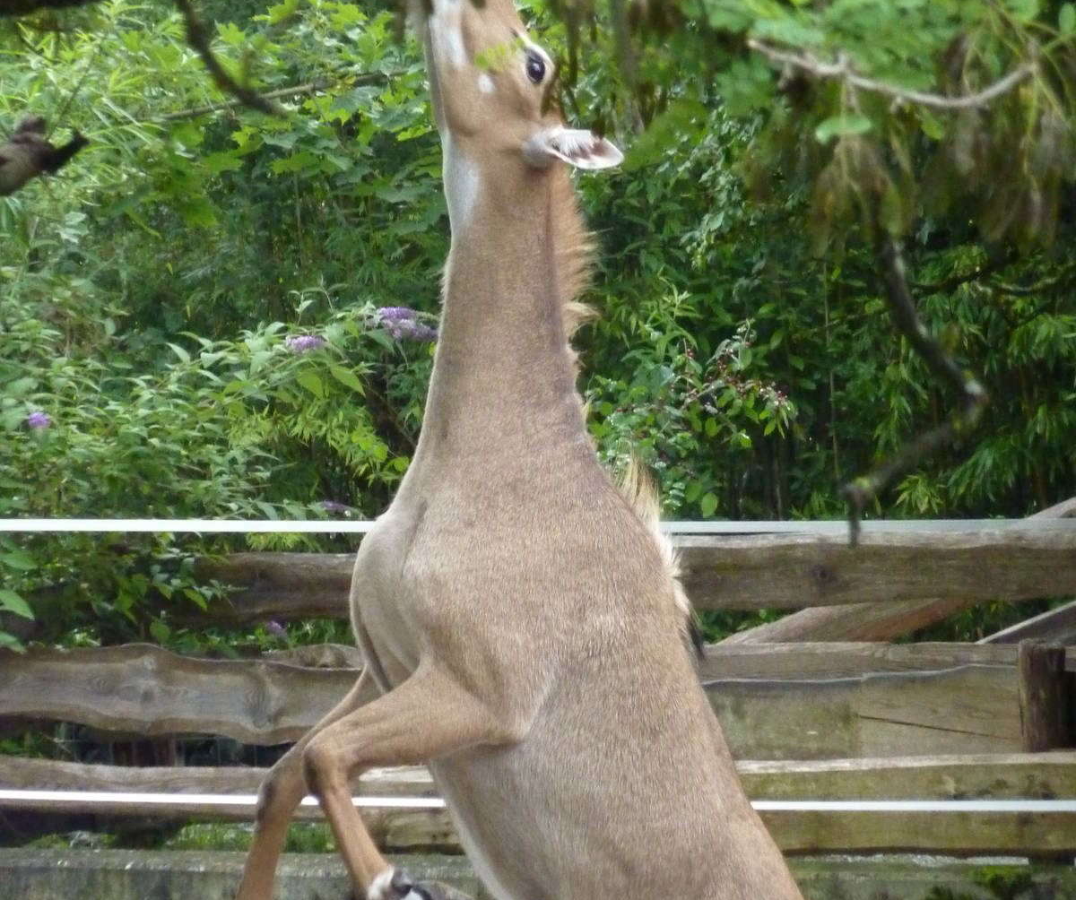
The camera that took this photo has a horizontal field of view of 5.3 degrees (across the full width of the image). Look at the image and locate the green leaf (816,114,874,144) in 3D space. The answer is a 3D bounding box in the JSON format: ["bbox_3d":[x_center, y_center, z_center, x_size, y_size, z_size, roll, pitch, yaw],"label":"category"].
[{"bbox_3d":[0.372,-0.390,14.000,0.071,0.035,0.035,0,1,0],"label":"green leaf"}]

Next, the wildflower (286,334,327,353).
[{"bbox_3d":[-0.573,-0.263,28.500,0.105,0.047,0.055,0,1,0],"label":"wildflower"}]

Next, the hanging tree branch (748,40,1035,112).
[{"bbox_3d":[0.430,-0.454,14.000,0.349,0.087,0.120,0,1,0],"label":"hanging tree branch"}]

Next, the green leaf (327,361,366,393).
[{"bbox_3d":[-0.471,-0.179,28.500,0.116,0.050,0.045,41,0,0],"label":"green leaf"}]

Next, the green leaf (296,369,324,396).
[{"bbox_3d":[-0.566,-0.164,28.500,0.055,0.086,0.045,-40,0,0],"label":"green leaf"}]

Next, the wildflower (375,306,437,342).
[{"bbox_3d":[-0.326,-0.310,28.500,0.158,0.091,0.100,0,1,0],"label":"wildflower"}]

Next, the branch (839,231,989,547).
[{"bbox_3d":[0.484,-0.086,14.800,0.189,0.406,0.150,0,1,0],"label":"branch"}]

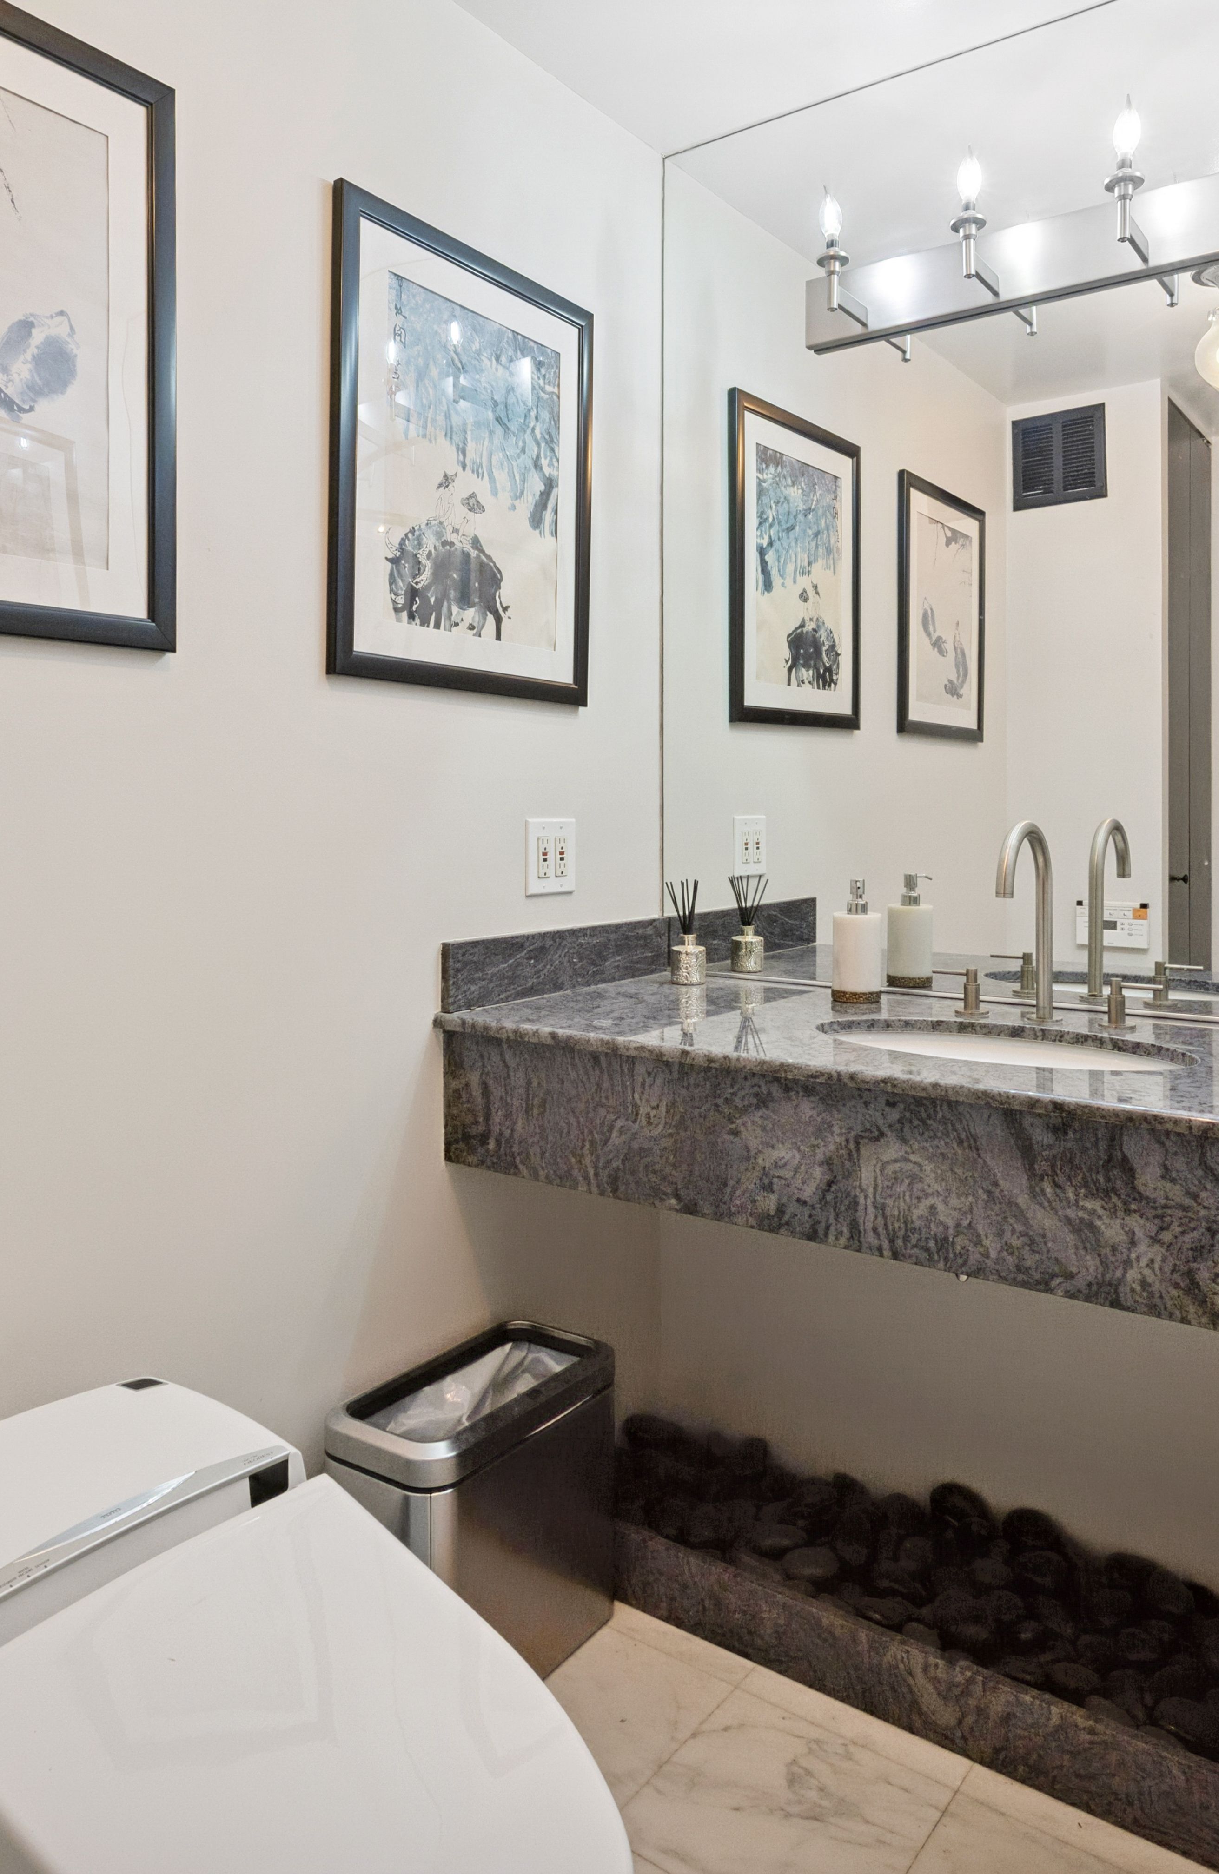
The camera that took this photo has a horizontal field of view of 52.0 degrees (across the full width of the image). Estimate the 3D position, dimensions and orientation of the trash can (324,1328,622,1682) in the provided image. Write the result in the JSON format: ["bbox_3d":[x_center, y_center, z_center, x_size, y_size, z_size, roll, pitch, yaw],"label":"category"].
[{"bbox_3d":[-0.173,0.803,1.721,0.206,0.385,0.385,4,6,36],"label":"trash can"}]

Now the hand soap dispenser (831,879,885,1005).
[{"bbox_3d":[0.389,0.009,1.955,0.077,0.192,0.083,1,5,11],"label":"hand soap dispenser"}]

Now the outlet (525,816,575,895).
[{"bbox_3d":[-0.090,-0.132,2.032,0.009,0.124,0.125,4,6,36],"label":"outlet"}]

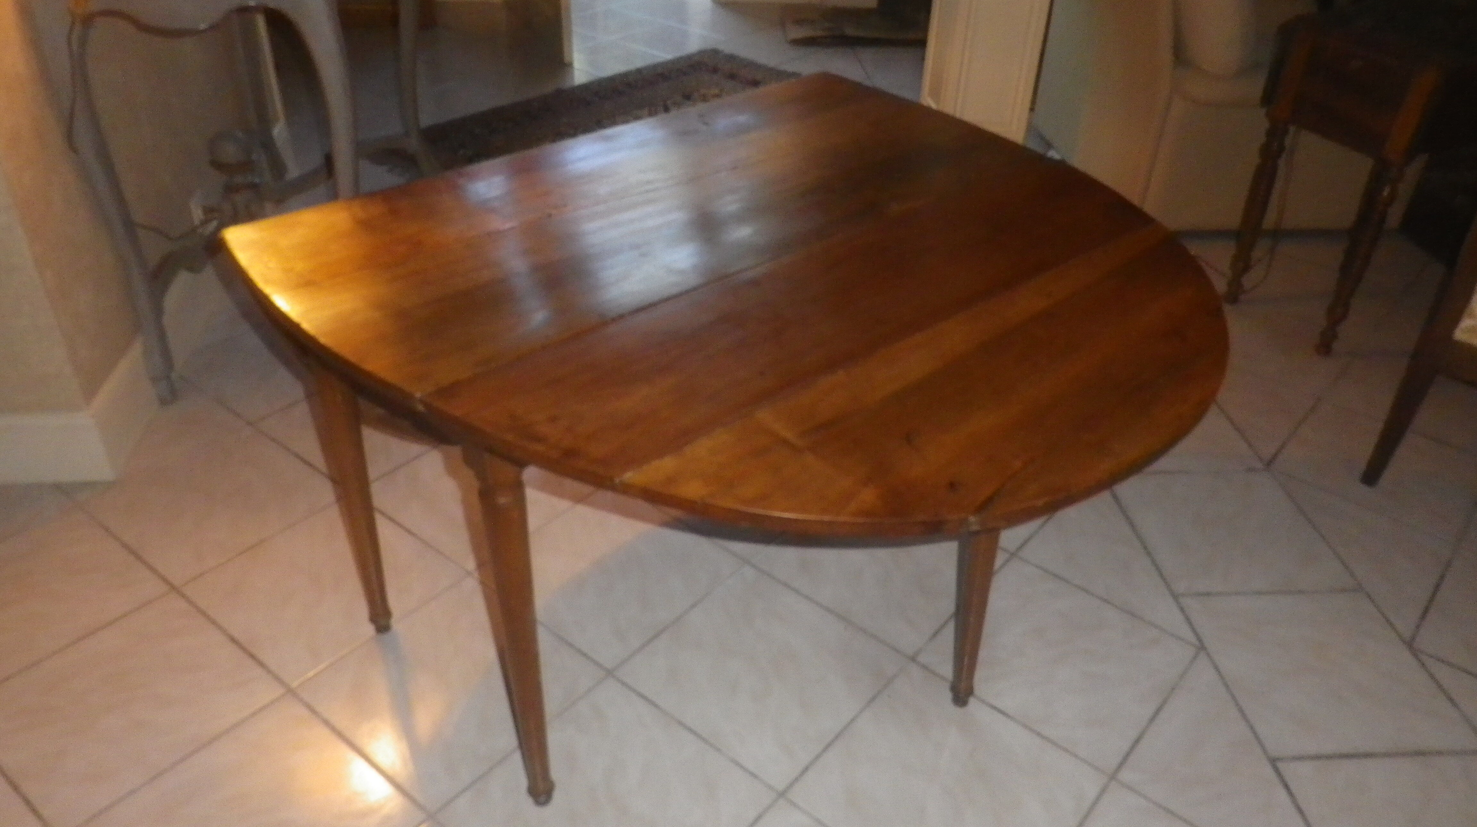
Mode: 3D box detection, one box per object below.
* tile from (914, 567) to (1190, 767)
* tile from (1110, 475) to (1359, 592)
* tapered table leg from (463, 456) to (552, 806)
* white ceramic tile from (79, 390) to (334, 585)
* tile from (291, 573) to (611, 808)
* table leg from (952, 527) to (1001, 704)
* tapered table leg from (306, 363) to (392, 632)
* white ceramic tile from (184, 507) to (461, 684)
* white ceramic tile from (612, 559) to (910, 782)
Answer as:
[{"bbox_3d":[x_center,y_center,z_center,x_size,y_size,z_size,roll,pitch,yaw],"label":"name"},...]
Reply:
[{"bbox_3d":[0.524,0.398,1.750,0.334,0.010,0.334,26,41,31],"label":"tile"},{"bbox_3d":[0.924,0.221,2.037,0.334,0.010,0.334,-1,34,-6],"label":"tile"},{"bbox_3d":[-0.309,0.327,1.526,0.062,0.700,0.062,-27,43,-36],"label":"tapered table leg"},{"bbox_3d":[-0.974,0.163,2.003,0.334,0.010,0.334,26,41,31],"label":"white ceramic tile"},{"bbox_3d":[-0.511,0.485,1.918,0.390,0.010,0.390,26,40,31],"label":"tile"},{"bbox_3d":[0.397,0.229,1.718,0.060,0.700,0.060,-29,43,-35],"label":"table leg"},{"bbox_3d":[-0.661,0.116,1.823,0.062,0.700,0.062,-27,43,-36],"label":"tapered table leg"},{"bbox_3d":[-0.815,0.336,2.123,0.390,0.010,0.390,26,40,31],"label":"white ceramic tile"},{"bbox_3d":[0.045,0.472,1.971,0.390,0.010,0.390,26,40,31],"label":"white ceramic tile"}]

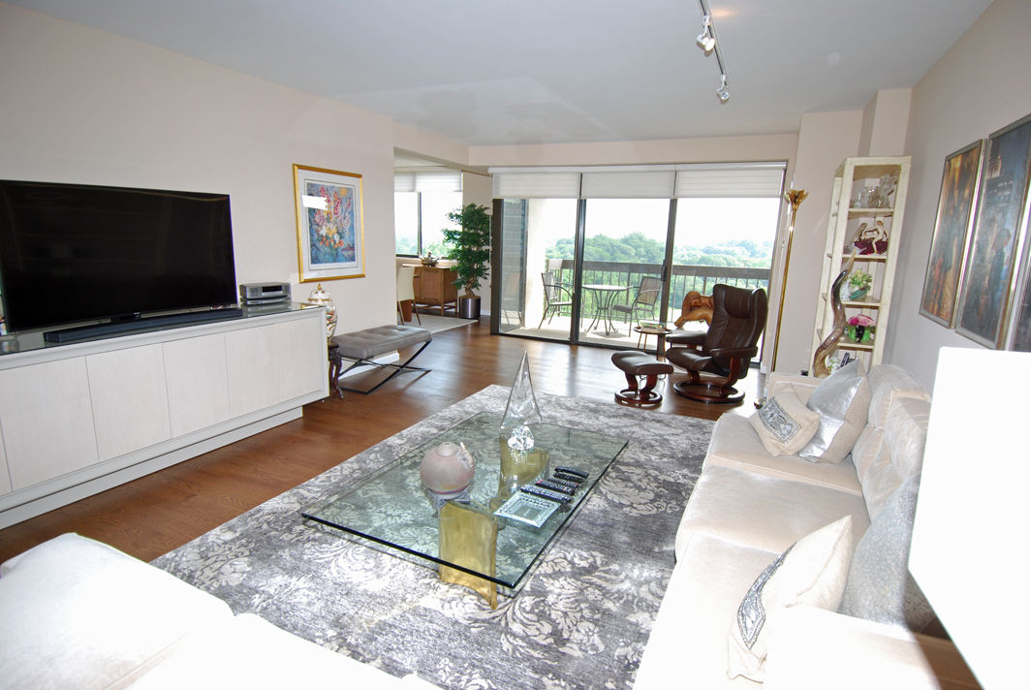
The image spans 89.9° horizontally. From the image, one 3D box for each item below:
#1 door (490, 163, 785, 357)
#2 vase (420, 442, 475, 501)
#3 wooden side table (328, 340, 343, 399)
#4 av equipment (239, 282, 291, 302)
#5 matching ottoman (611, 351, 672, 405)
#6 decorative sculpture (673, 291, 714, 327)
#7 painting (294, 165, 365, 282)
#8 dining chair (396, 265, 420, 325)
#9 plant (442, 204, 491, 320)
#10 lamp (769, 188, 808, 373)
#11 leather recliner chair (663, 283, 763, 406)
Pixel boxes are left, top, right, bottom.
[{"bbox_3d":[1.266,-1.068,6.556,3.580,2.260,0.120,7,13,25],"label":"door"},{"bbox_3d":[-0.263,0.496,2.046,0.215,0.250,0.215,1,12,0],"label":"vase"},{"bbox_3d":[-1.650,0.234,4.453,0.300,0.440,0.300,7,13,25],"label":"wooden side table"},{"bbox_3d":[-1.951,-0.391,3.983,0.210,0.145,0.360,7,13,25],"label":"av equipment"},{"bbox_3d":[1.120,0.293,4.607,0.430,0.395,0.500,-3,13,-21],"label":"matching ottoman"},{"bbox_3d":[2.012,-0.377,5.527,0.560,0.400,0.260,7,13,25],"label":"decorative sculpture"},{"bbox_3d":[-1.681,-1.084,4.719,0.035,0.975,0.807,7,13,25],"label":"painting"},{"bbox_3d":[-1.797,-0.746,7.931,0.560,0.910,0.460,7,13,25],"label":"dining chair"},{"bbox_3d":[-0.752,-1.426,8.807,0.820,1.930,0.820,1,12,0],"label":"plant"},{"bbox_3d":[2.252,-0.361,4.367,0.250,1.830,0.250,7,13,25],"label":"lamp"},{"bbox_3d":[1.836,-0.038,4.774,0.770,1.010,0.750,-3,13,-21],"label":"leather recliner chair"}]

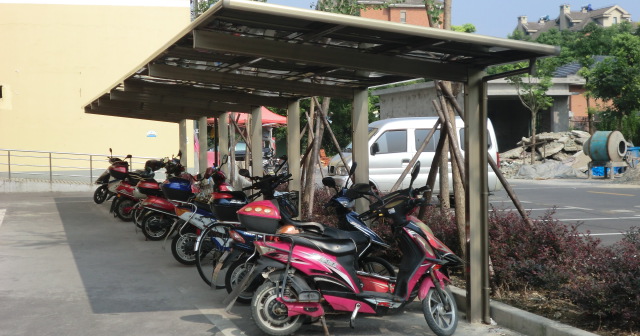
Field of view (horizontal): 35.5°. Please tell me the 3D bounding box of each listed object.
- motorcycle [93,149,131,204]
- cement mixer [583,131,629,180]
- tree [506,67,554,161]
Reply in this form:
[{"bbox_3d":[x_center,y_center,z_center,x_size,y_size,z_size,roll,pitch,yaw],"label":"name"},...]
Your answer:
[{"bbox_3d":[-4.659,0.219,24.100,1.700,1.320,0.680,-1,2,-15],"label":"motorcycle"},{"bbox_3d":[10.094,-0.487,35.300,1.500,1.680,1.200,1,2,45],"label":"cement mixer"},{"bbox_3d":[7.759,-1.738,36.800,1.650,3.600,1.600,0,2,12],"label":"tree"}]

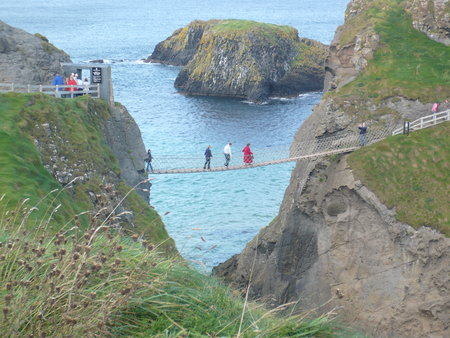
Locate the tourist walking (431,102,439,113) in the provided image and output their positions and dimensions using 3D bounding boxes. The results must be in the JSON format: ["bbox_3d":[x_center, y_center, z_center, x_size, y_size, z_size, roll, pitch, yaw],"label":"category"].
[{"bbox_3d":[16.153,-4.313,86.000,0.570,1.640,0.520,-3,10,-16],"label":"tourist walking"}]

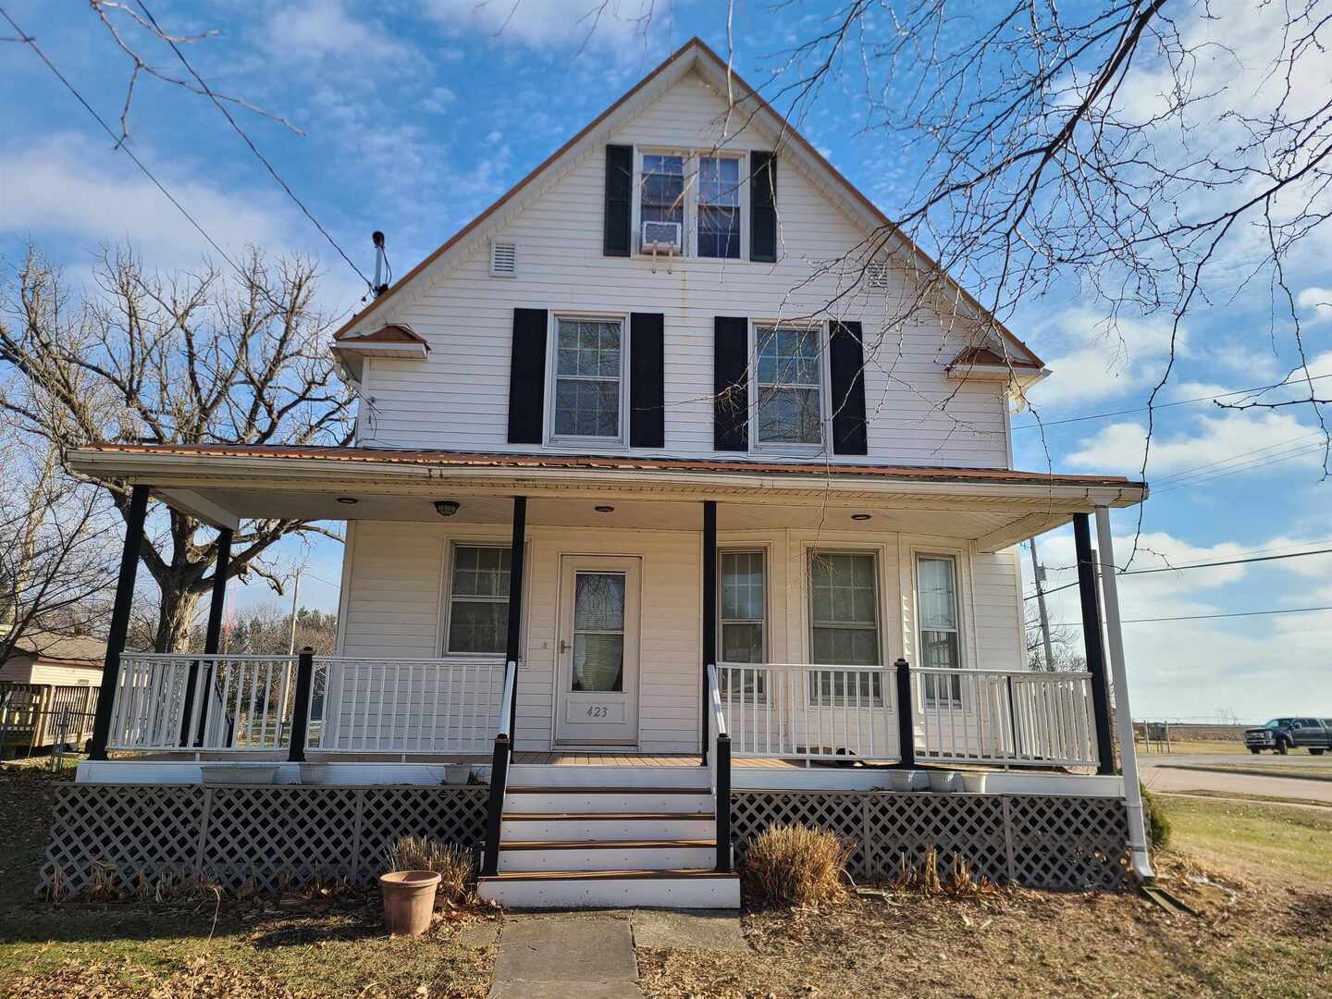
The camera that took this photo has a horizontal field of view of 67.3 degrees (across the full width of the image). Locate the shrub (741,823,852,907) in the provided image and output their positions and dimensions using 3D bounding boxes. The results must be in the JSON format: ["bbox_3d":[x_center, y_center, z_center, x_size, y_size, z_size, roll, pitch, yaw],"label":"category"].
[{"bbox_3d":[1.053,2.932,8.109,0.900,0.600,0.800,2,-13,-4],"label":"shrub"}]

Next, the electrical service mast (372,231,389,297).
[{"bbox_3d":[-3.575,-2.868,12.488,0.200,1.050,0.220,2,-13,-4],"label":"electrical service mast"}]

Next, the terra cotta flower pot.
[{"bbox_3d":[-1.722,2.709,6.713,0.410,0.345,0.410,2,-13,-4],"label":"terra cotta flower pot"}]

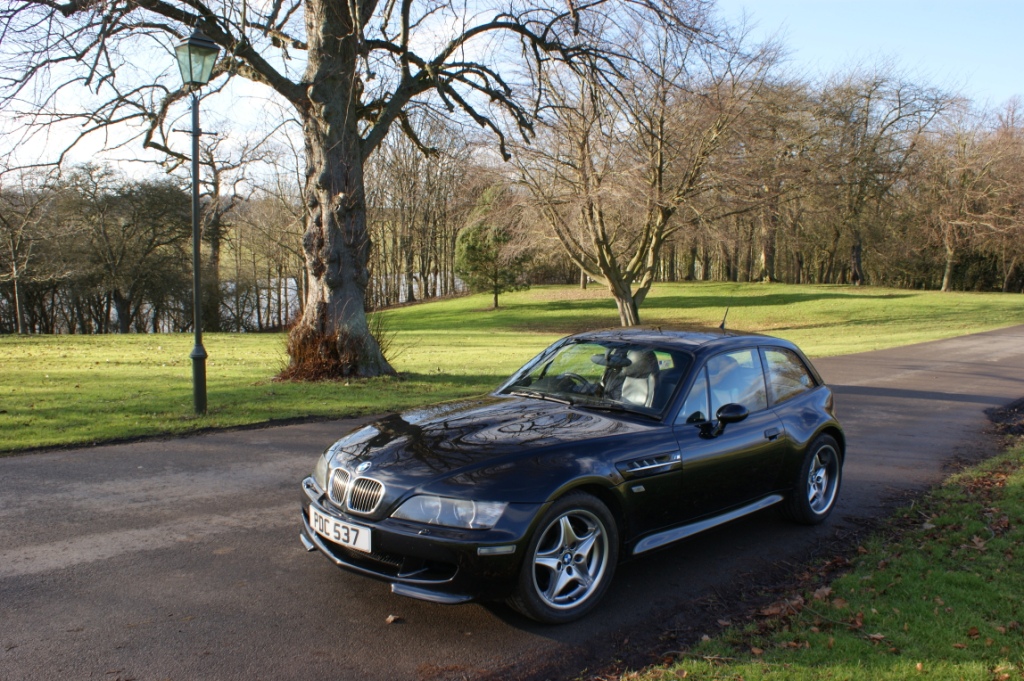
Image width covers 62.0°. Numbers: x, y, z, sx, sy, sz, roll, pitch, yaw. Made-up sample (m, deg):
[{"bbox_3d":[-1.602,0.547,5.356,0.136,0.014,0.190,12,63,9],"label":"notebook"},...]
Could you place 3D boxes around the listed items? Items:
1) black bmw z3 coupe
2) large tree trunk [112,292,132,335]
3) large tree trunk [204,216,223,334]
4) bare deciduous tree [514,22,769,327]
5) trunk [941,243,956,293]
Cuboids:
[{"bbox_3d":[0.620,0.587,5.385,4.020,1.280,1.750,-3,6,-44],"label":"black bmw z3 coupe"},{"bbox_3d":[-12.791,-0.919,28.000,0.620,1.450,0.570,1,4,0],"label":"large tree trunk"},{"bbox_3d":[-10.853,-2.363,31.000,0.620,4.100,0.580,1,4,0],"label":"large tree trunk"},{"bbox_3d":[4.041,-5.077,26.000,7.900,9.300,7.600,1,4,0],"label":"bare deciduous tree"},{"bbox_3d":[29.694,-4.966,58.000,1.000,3.400,0.900,1,4,0],"label":"trunk"}]

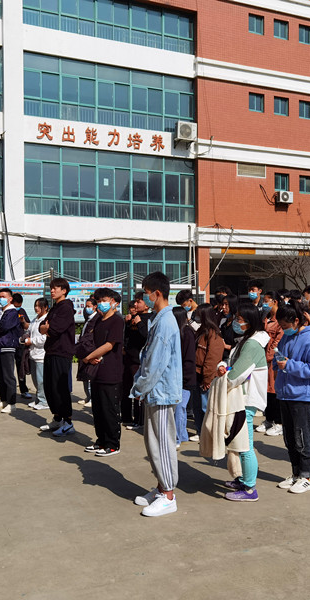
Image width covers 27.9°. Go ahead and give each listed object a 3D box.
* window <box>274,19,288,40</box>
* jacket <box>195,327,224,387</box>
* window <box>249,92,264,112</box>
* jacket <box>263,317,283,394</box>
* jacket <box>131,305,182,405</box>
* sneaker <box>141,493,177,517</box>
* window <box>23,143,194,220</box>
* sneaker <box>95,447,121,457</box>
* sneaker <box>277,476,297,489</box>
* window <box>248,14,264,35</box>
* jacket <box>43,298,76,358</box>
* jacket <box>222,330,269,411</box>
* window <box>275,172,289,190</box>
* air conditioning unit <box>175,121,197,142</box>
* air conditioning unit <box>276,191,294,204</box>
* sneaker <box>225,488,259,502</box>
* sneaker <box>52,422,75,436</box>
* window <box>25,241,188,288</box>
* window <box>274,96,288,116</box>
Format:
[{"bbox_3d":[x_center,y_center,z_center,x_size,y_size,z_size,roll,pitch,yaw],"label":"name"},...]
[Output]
[{"bbox_3d":[5.860,-12.487,28.863,0.835,0.841,0.120,0,1,-24],"label":"window"},{"bbox_3d":[0.619,0.625,6.900,0.320,0.630,0.450,0,0,-23],"label":"jacket"},{"bbox_3d":[4.626,-8.935,28.328,0.825,0.822,0.120,0,1,-24],"label":"window"},{"bbox_3d":[1.400,0.650,7.320,0.320,0.860,0.450,0,0,-15],"label":"jacket"},{"bbox_3d":[0.010,0.410,4.660,0.360,0.730,0.490,0,0,-11],"label":"jacket"},{"bbox_3d":[0.037,1.535,4.697,0.287,0.120,0.110,0,0,-29],"label":"sneaker"},{"bbox_3d":[-1.644,-4.750,25.722,7.456,2.775,0.150,0,1,-24],"label":"window"},{"bbox_3d":[-0.479,1.524,6.405,0.290,0.115,0.108,-1,1,-29],"label":"sneaker"},{"bbox_3d":[1.147,1.544,5.280,0.260,0.105,0.095,0,0,-28],"label":"sneaker"},{"bbox_3d":[4.760,-12.912,29.319,0.843,0.900,0.150,0,0,-24],"label":"window"},{"bbox_3d":[-1.130,0.344,7.380,0.330,0.680,0.460,0,0,-29],"label":"jacket"},{"bbox_3d":[0.738,0.576,5.060,0.370,0.630,0.450,0,0,-13],"label":"jacket"},{"bbox_3d":[5.960,-5.500,29.460,0.830,0.880,0.150,0,0,-24],"label":"window"},{"bbox_3d":[1.430,-7.690,28.540,0.960,0.760,0.370,0,0,-24],"label":"air conditioning unit"},{"bbox_3d":[6.050,-4.780,29.080,0.800,0.590,0.310,0,0,-24],"label":"air conditioning unit"},{"bbox_3d":[0.677,1.498,4.830,0.262,0.095,0.097,0,0,2],"label":"sneaker"},{"bbox_3d":[-1.077,1.540,7.405,0.290,0.120,0.110,0,0,-32],"label":"sneaker"},{"bbox_3d":[-1.746,-0.928,26.436,7.645,2.845,0.200,0,0,-24],"label":"window"},{"bbox_3d":[5.940,-9.100,29.450,0.830,0.880,0.150,0,0,-24],"label":"window"}]

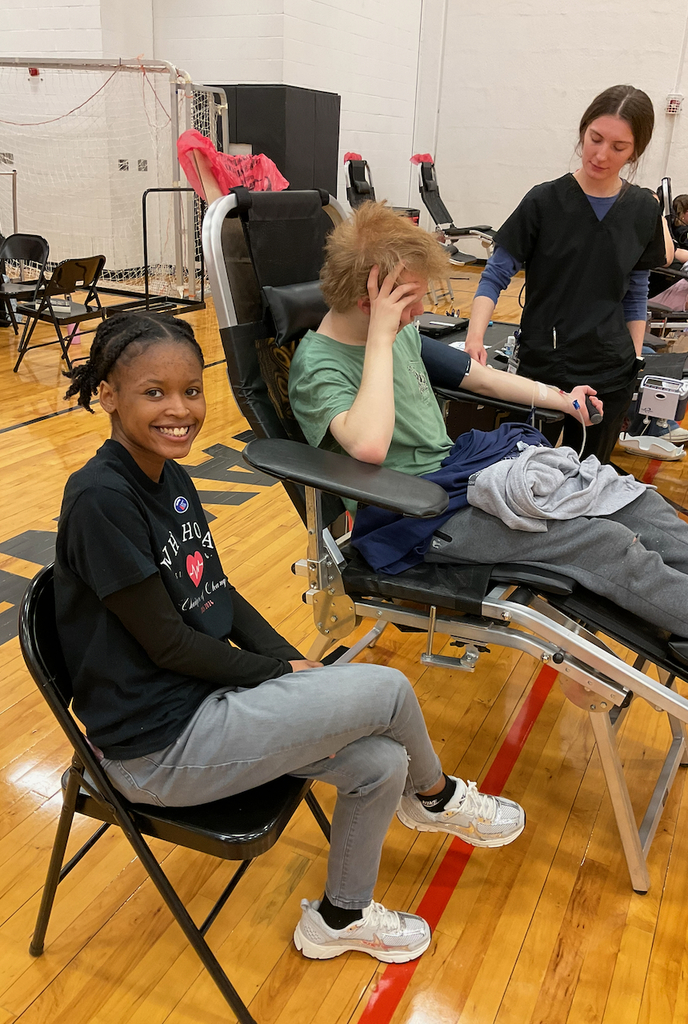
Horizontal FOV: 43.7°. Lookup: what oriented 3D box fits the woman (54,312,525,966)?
[{"bbox_3d":[-0.089,0.284,1.481,0.810,1.210,0.470,12,24,20],"label":"woman"}]

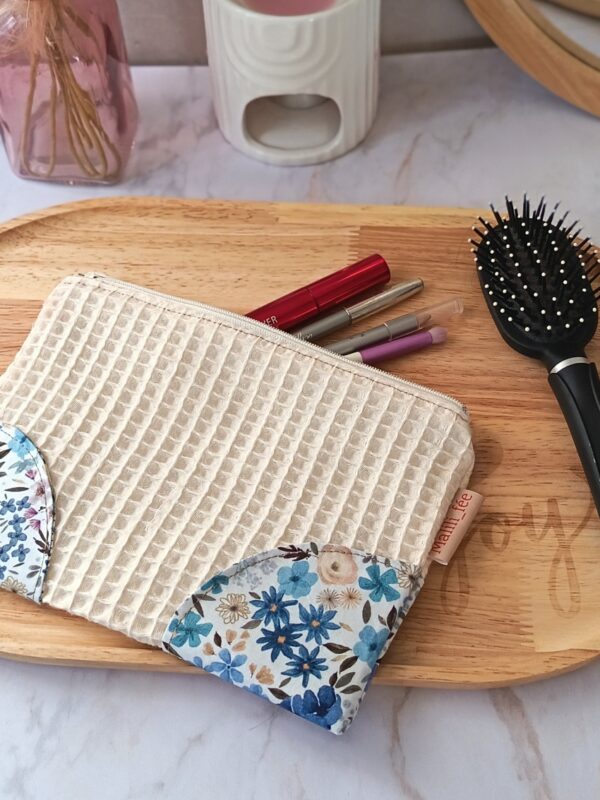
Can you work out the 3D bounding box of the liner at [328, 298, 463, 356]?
[{"bbox_3d":[0.032,-0.031,0.593,0.128,0.009,0.009,-20,52,-17],"label":"liner"}]

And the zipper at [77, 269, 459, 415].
[{"bbox_3d":[-0.019,-0.034,0.592,0.231,0.018,0.018,20,53,18],"label":"zipper"}]

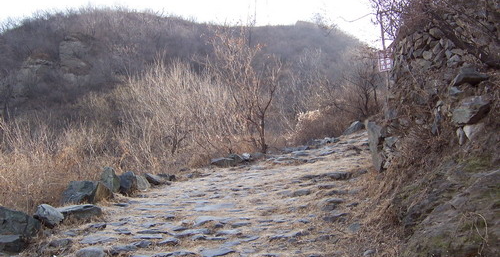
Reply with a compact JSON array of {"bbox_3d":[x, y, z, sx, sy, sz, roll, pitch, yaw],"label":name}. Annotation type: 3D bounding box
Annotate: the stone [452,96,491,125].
[{"bbox_3d":[3.671,-0.298,7.900,0.600,0.460,0.480,-1,-2,20],"label":"stone"}]

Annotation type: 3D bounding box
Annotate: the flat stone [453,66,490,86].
[{"bbox_3d":[3.848,-0.905,8.300,0.600,0.280,0.450,-1,-2,20],"label":"flat stone"}]

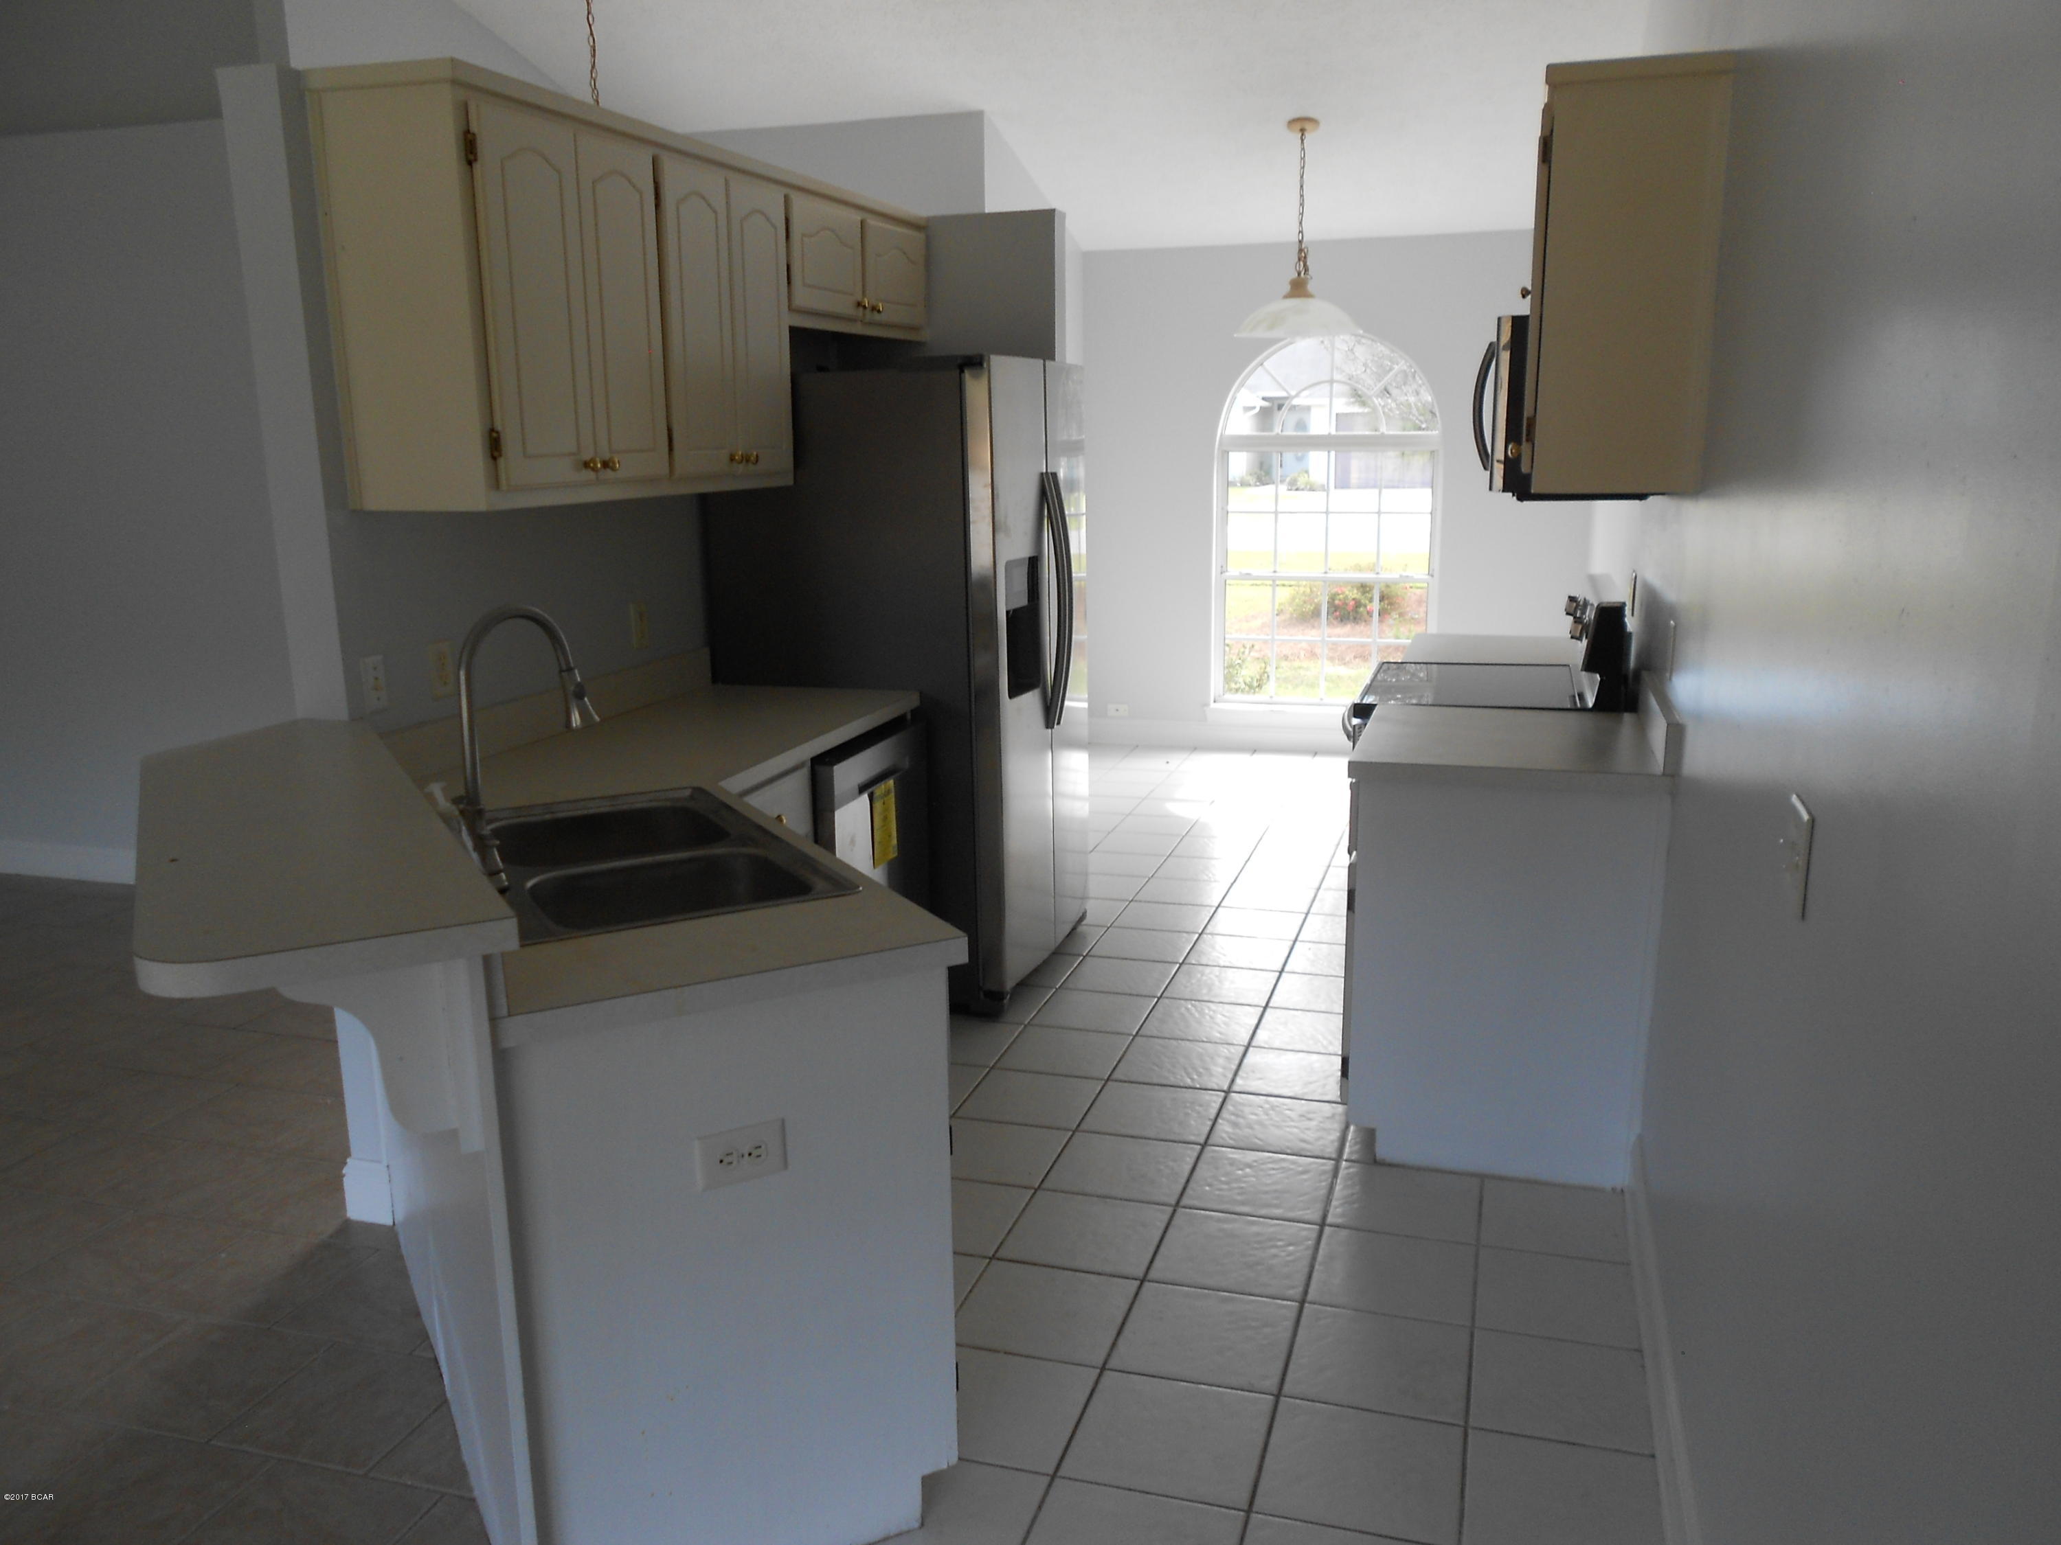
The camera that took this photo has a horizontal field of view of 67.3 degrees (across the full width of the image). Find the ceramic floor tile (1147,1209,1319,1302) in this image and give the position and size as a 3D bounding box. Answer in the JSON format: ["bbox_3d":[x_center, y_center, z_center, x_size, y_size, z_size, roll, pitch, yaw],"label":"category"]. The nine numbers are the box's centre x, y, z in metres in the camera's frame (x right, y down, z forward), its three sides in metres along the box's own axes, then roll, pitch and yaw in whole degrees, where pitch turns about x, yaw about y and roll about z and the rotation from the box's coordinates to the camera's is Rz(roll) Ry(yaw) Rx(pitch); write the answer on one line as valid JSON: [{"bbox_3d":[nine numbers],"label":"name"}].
[{"bbox_3d":[0.414,0.971,3.116,0.303,0.010,0.303,3,13,17],"label":"ceramic floor tile"}]

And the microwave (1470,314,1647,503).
[{"bbox_3d":[1.384,-0.937,3.996,0.434,0.425,0.757,3,13,17],"label":"microwave"}]

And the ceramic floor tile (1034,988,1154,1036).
[{"bbox_3d":[0.188,0.691,4.451,0.303,0.010,0.303,3,13,17],"label":"ceramic floor tile"}]

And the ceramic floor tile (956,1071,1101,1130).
[{"bbox_3d":[0.004,0.803,3.807,0.300,0.010,0.297,3,13,17],"label":"ceramic floor tile"}]

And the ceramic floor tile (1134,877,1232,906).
[{"bbox_3d":[0.543,0.428,5.475,0.300,0.010,0.297,3,13,17],"label":"ceramic floor tile"}]

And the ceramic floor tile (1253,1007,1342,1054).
[{"bbox_3d":[0.778,0.717,4.250,0.301,0.011,0.301,3,12,17],"label":"ceramic floor tile"}]

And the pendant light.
[{"bbox_3d":[1.069,-2.149,6.117,0.496,0.807,0.496,3,13,17],"label":"pendant light"}]

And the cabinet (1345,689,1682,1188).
[{"bbox_3d":[1.116,0.326,3.669,0.653,0.984,0.779,3,12,17],"label":"cabinet"}]

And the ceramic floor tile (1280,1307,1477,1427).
[{"bbox_3d":[0.619,1.048,2.738,0.303,0.010,0.303,3,13,17],"label":"ceramic floor tile"}]

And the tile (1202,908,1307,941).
[{"bbox_3d":[0.744,0.508,5.133,0.297,0.010,0.294,3,13,17],"label":"tile"}]

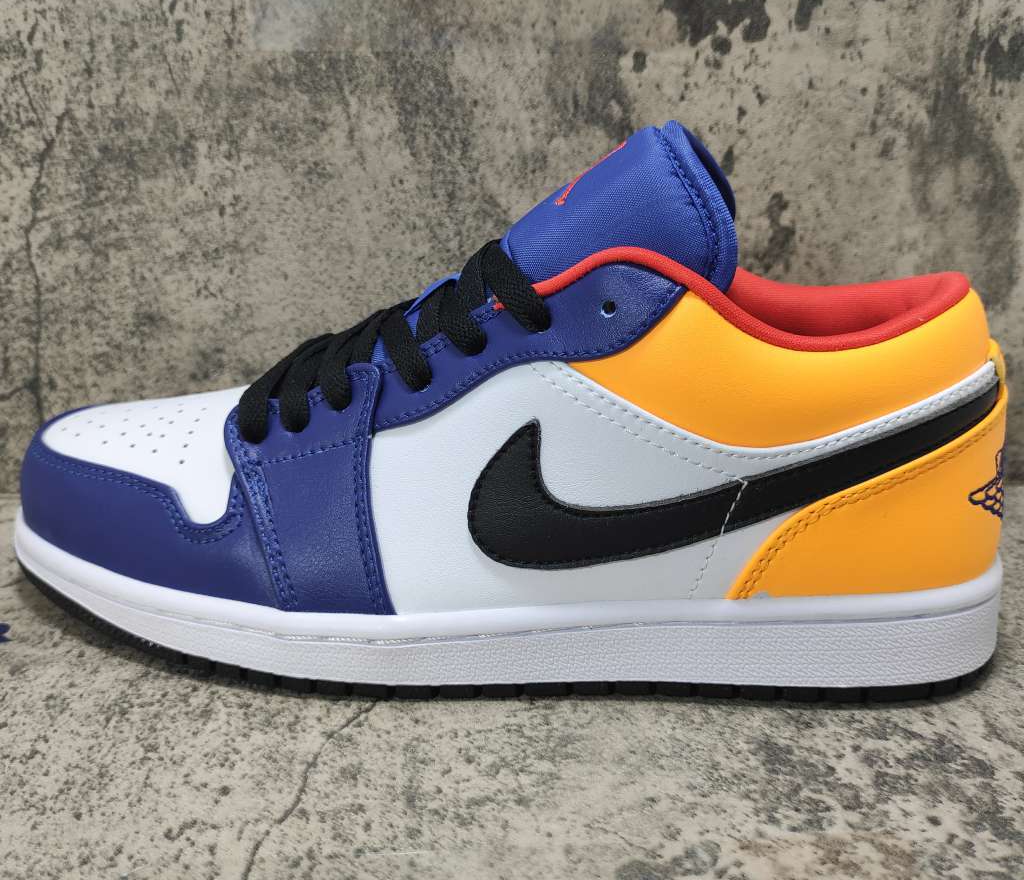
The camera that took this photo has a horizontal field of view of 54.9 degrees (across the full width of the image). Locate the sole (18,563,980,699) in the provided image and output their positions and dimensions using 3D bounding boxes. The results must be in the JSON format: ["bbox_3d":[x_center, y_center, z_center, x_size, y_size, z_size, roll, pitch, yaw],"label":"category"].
[{"bbox_3d":[-0.010,0.040,0.304,0.294,0.031,0.102,2,18,7],"label":"sole"}]

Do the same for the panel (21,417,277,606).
[{"bbox_3d":[-0.105,0.010,0.307,0.100,0.038,0.099,2,18,7],"label":"panel"}]

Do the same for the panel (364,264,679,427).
[{"bbox_3d":[0.003,-0.024,0.256,0.079,0.045,0.027,2,18,7],"label":"panel"}]

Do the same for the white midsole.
[{"bbox_3d":[-0.010,0.032,0.301,0.298,0.040,0.104,2,18,7],"label":"white midsole"}]

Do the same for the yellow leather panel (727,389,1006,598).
[{"bbox_3d":[0.098,0.008,0.275,0.078,0.052,0.077,2,18,7],"label":"yellow leather panel"}]

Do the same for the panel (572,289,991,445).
[{"bbox_3d":[0.073,-0.024,0.266,0.109,0.039,0.075,2,18,7],"label":"panel"}]

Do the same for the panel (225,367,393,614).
[{"bbox_3d":[-0.053,0.013,0.264,0.048,0.061,0.030,2,18,7],"label":"panel"}]

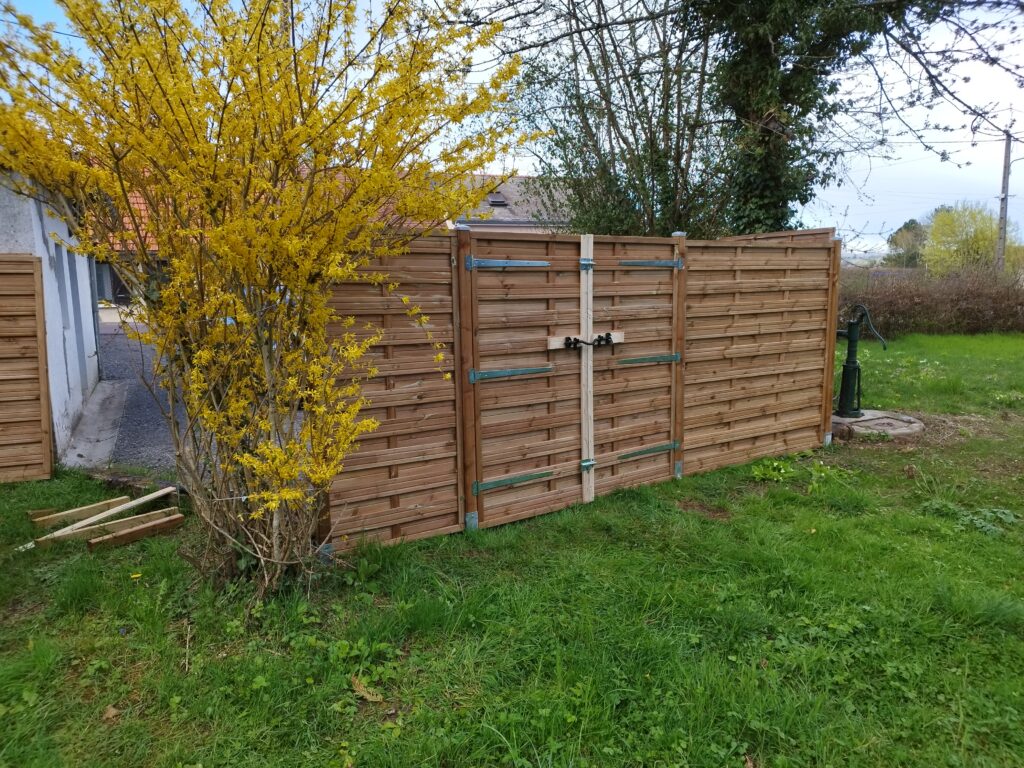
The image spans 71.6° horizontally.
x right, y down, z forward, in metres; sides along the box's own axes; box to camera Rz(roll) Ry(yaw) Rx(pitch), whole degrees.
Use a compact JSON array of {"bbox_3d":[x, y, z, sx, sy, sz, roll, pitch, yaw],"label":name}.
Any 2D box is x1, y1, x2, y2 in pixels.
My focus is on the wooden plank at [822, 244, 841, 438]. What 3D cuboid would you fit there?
[{"bbox_3d":[2.913,-0.391,6.460,0.075,1.840,0.075,-6,9,-31],"label":"wooden plank"}]

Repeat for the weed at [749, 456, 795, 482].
[{"bbox_3d":[2.025,0.667,5.494,0.330,0.120,0.280,2,8,20],"label":"weed"}]

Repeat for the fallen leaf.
[{"bbox_3d":[-0.542,1.143,2.665,0.150,0.030,0.070,6,11,42],"label":"fallen leaf"}]

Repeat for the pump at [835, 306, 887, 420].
[{"bbox_3d":[3.604,-0.239,7.396,0.550,1.170,0.280,3,9,28],"label":"pump"}]

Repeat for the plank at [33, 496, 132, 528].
[{"bbox_3d":[-2.885,0.874,4.792,0.050,0.070,0.590,5,10,36],"label":"plank"}]

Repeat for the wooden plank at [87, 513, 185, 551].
[{"bbox_3d":[-2.288,0.919,4.363,0.062,0.063,0.560,5,10,36],"label":"wooden plank"}]

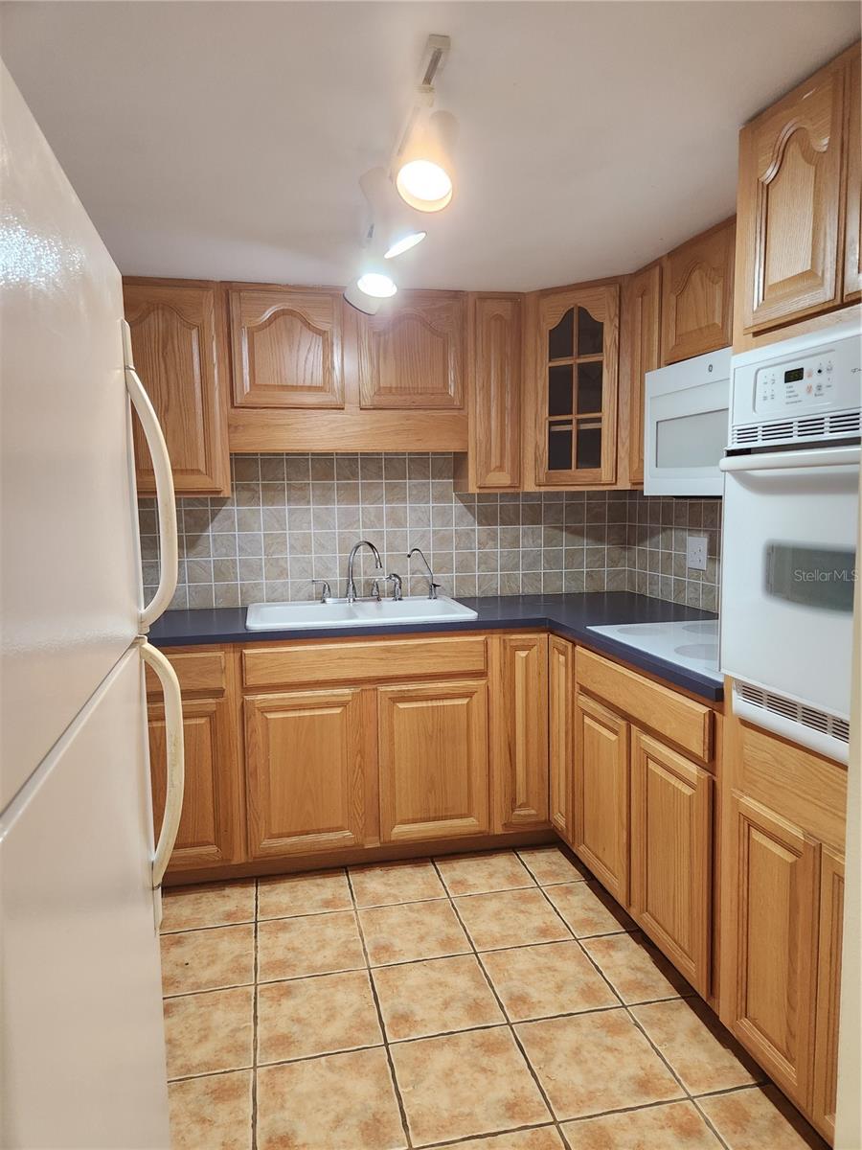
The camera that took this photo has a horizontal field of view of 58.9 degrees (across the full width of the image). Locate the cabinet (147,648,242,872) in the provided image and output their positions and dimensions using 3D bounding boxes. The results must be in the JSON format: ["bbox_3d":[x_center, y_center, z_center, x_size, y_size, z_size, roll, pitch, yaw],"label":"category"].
[{"bbox_3d":[-0.909,0.608,2.789,0.430,0.791,0.580,-2,6,-12],"label":"cabinet"}]

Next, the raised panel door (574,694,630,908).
[{"bbox_3d":[0.550,0.699,2.461,0.021,0.573,0.389,-2,6,-12],"label":"raised panel door"}]

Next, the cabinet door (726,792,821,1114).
[{"bbox_3d":[0.735,0.792,1.646,0.021,0.562,0.271,-2,6,-12],"label":"cabinet door"}]

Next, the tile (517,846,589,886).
[{"bbox_3d":[0.430,1.053,2.747,0.165,0.010,0.245,-2,6,-12],"label":"tile"}]

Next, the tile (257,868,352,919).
[{"bbox_3d":[-0.434,1.097,2.626,0.307,0.010,0.297,-2,6,-12],"label":"tile"}]

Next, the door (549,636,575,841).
[{"bbox_3d":[0.485,0.588,2.783,0.022,0.720,0.220,-2,6,-12],"label":"door"}]

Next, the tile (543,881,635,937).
[{"bbox_3d":[0.492,1.080,2.470,0.168,0.010,0.303,-2,6,-12],"label":"tile"}]

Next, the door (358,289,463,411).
[{"bbox_3d":[-0.072,-0.851,2.934,0.405,0.423,0.021,-2,6,-12],"label":"door"}]

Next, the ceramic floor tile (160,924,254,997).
[{"bbox_3d":[-0.678,1.137,2.253,0.307,0.010,0.307,-2,6,-12],"label":"ceramic floor tile"}]

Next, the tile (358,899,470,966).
[{"bbox_3d":[-0.055,1.116,2.388,0.307,0.010,0.307,-2,6,-12],"label":"tile"}]

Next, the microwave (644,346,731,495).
[{"bbox_3d":[0.982,-0.432,2.184,0.397,0.405,0.758,-2,6,-12],"label":"microwave"}]

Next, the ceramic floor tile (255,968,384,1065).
[{"bbox_3d":[-0.298,1.157,2.010,0.307,0.010,0.307,-2,6,-12],"label":"ceramic floor tile"}]

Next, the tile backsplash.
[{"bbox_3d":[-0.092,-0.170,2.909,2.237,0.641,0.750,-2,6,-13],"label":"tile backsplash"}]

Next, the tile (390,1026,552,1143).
[{"bbox_3d":[0.081,1.186,1.781,0.307,0.011,0.307,-2,6,-12],"label":"tile"}]

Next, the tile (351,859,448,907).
[{"bbox_3d":[-0.122,1.086,2.693,0.307,0.010,0.297,-2,6,-12],"label":"tile"}]

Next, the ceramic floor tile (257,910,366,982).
[{"bbox_3d":[-0.369,1.137,2.338,0.307,0.011,0.307,-2,6,-12],"label":"ceramic floor tile"}]

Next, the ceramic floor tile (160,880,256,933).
[{"bbox_3d":[-0.750,1.118,2.581,0.307,0.011,0.303,-2,6,-12],"label":"ceramic floor tile"}]

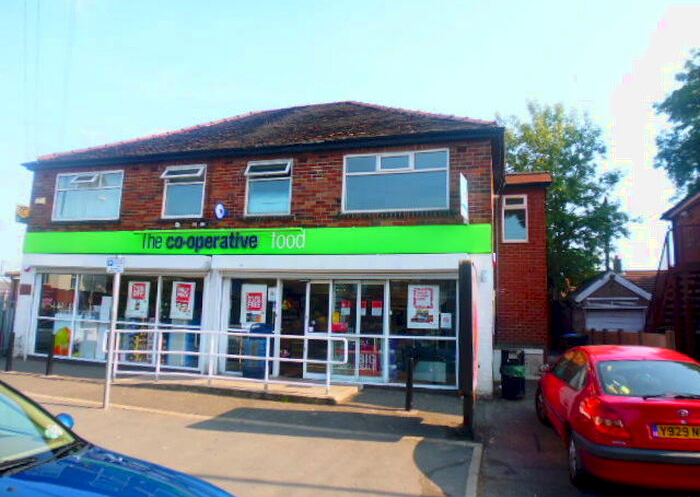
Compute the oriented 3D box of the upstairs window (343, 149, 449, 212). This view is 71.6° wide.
[{"bbox_3d":[0.916,-1.384,10.068,2.216,1.230,0.120,0,-6,16],"label":"upstairs window"}]

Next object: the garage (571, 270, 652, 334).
[{"bbox_3d":[11.036,2.640,20.914,2.750,3.042,5.000,-1,-6,22],"label":"garage"}]

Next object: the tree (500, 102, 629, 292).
[{"bbox_3d":[8.557,-1.077,20.167,5.547,10.254,5.547,0,-6,16],"label":"tree"}]

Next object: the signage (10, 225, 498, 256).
[{"bbox_3d":[-2.810,-0.160,10.878,11.486,0.555,0.140,0,-6,16],"label":"signage"}]

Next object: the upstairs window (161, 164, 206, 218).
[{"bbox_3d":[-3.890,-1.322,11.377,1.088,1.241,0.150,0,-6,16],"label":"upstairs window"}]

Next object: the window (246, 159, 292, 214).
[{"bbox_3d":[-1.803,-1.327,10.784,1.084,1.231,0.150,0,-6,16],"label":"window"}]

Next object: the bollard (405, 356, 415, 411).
[{"bbox_3d":[0.986,2.201,7.892,0.105,0.861,0.105,0,-6,16],"label":"bollard"}]

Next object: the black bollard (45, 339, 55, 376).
[{"bbox_3d":[-6.382,2.290,10.345,0.105,0.839,0.105,0,-6,16],"label":"black bollard"}]

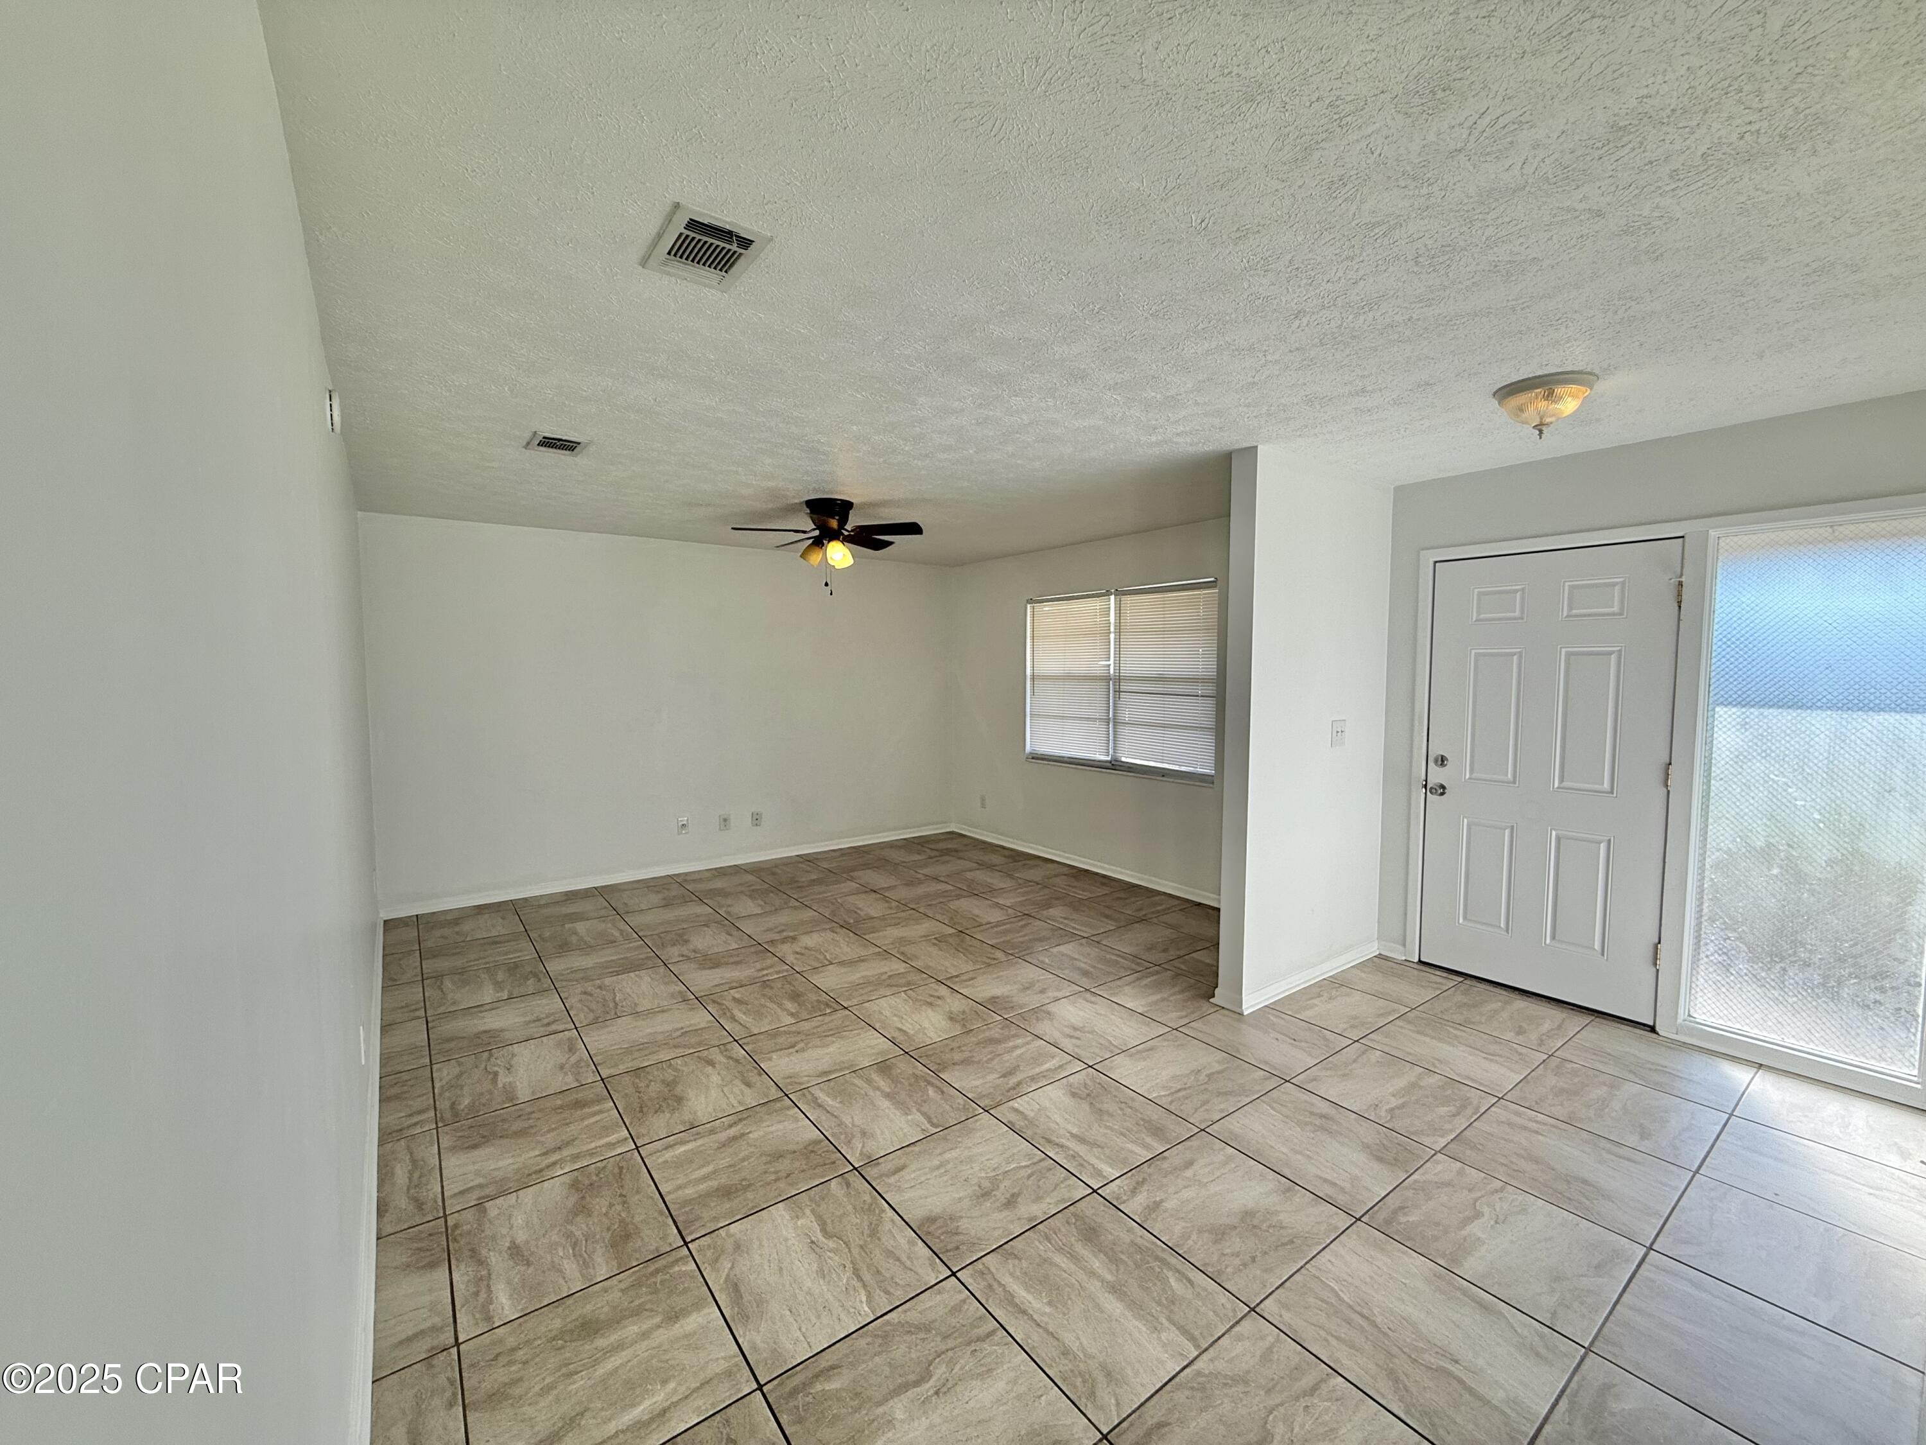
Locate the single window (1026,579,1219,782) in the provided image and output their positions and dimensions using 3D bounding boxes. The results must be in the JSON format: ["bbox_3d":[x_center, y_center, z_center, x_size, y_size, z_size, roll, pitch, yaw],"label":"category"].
[{"bbox_3d":[1.068,-0.290,5.603,0.100,1.310,1.790,-3,5,-36],"label":"single window"}]

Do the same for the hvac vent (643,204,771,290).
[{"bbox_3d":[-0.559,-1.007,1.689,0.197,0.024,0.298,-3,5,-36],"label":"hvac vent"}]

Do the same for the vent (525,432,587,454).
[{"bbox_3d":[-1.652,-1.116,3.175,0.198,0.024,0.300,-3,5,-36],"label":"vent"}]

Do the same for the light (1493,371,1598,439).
[{"bbox_3d":[1.864,-0.999,2.505,0.275,0.165,0.275,-3,5,-36],"label":"light"}]

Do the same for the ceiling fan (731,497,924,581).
[{"bbox_3d":[-0.733,-0.973,4.307,1.050,0.480,1.050,-1,4,-7],"label":"ceiling fan"}]

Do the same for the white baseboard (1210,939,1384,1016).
[{"bbox_3d":[1.672,1.205,3.841,1.210,0.080,0.170,-3,5,-36],"label":"white baseboard"}]

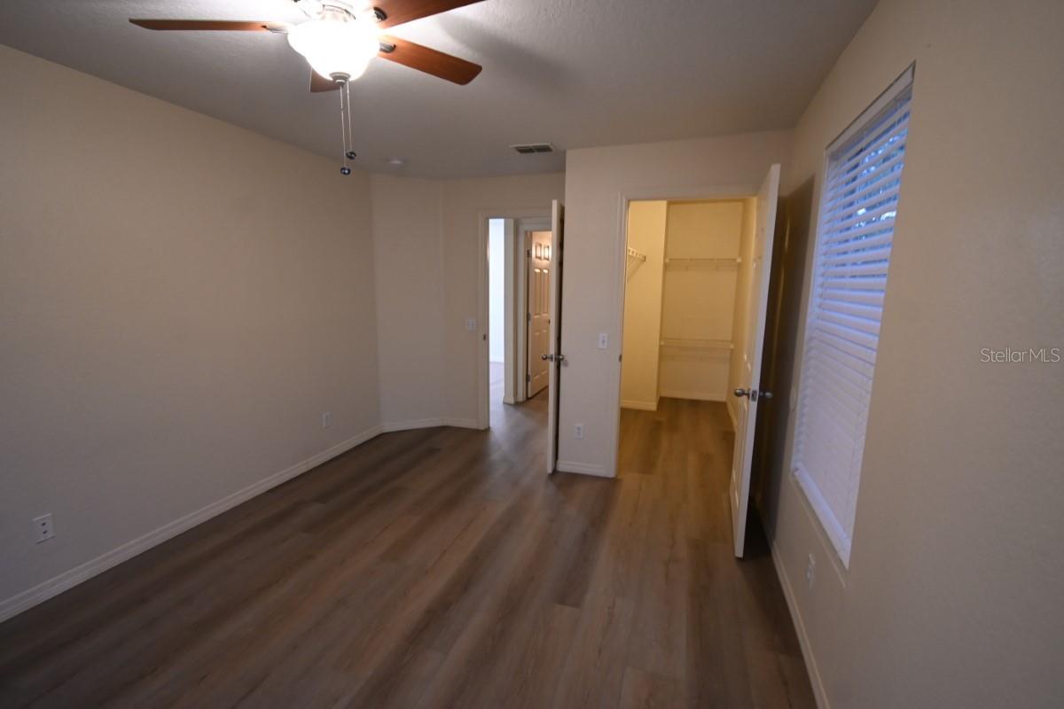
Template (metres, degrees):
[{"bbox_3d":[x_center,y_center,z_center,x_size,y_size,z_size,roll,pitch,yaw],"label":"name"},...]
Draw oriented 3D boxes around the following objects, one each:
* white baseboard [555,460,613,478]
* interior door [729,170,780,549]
[{"bbox_3d":[0.374,0.893,3.438,0.370,0.086,0.015,4,10,19],"label":"white baseboard"},{"bbox_3d":[1.275,0.040,2.613,0.040,2.037,0.762,4,10,20],"label":"interior door"}]

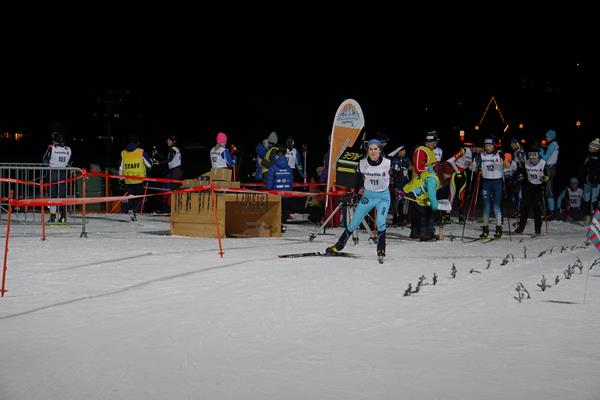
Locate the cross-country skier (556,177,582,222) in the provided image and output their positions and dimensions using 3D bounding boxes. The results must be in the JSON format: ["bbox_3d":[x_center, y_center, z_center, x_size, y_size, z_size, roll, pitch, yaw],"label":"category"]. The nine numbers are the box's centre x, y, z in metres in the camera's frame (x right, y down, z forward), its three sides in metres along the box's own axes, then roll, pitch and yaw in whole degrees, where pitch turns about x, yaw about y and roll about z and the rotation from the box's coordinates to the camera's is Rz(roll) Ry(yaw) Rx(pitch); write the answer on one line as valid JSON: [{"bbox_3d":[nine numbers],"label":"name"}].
[{"bbox_3d":[5.371,-0.036,37.188,0.520,0.900,0.700,0,2,7],"label":"cross-country skier"}]

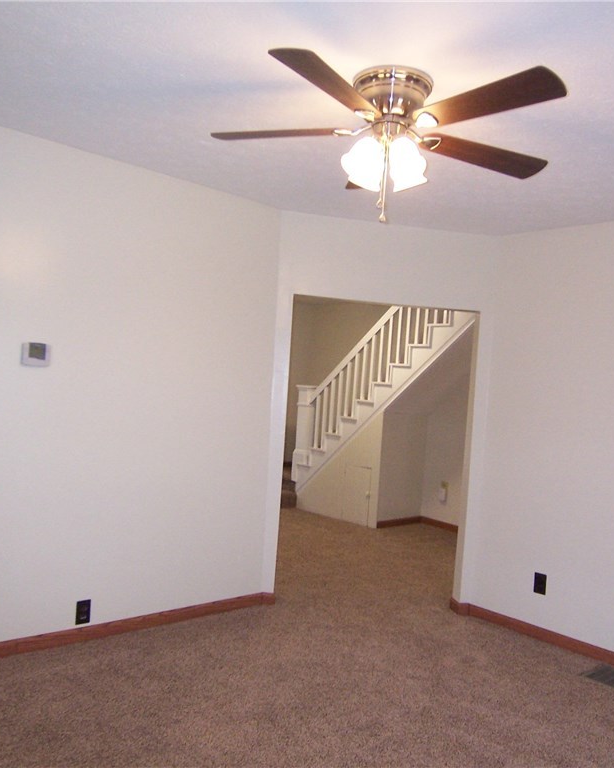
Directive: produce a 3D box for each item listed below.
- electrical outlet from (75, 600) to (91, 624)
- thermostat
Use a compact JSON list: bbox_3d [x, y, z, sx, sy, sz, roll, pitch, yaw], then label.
[{"bbox_3d":[-1.134,1.163,3.460,0.071,0.115,0.010,4,0,-41],"label":"electrical outlet"},{"bbox_3d":[-1.287,-0.137,3.236,0.130,0.103,0.028,4,0,-41],"label":"thermostat"}]

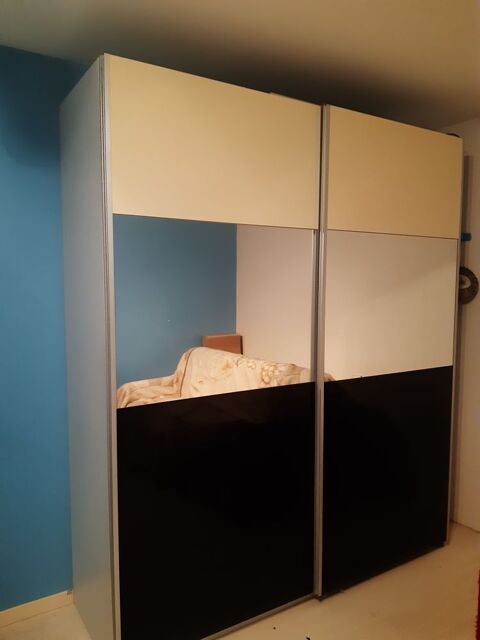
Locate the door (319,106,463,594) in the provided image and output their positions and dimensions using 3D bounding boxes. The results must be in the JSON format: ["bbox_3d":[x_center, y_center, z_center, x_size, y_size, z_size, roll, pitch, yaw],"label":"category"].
[{"bbox_3d":[0.735,0.162,2.297,0.915,2.130,0.050,-3,5,-31],"label":"door"}]

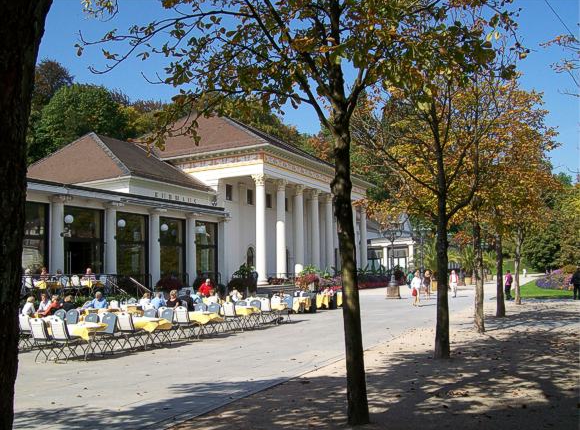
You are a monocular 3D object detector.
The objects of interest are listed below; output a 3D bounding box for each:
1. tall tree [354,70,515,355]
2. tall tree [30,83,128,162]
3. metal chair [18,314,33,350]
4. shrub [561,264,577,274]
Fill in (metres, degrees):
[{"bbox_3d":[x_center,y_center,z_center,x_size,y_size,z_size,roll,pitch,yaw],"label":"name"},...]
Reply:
[{"bbox_3d":[2.818,-0.039,11.100,3.100,5.400,3.100,-1,-6,0],"label":"tall tree"},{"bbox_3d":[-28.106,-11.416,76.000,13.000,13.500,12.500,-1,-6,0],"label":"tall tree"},{"bbox_3d":[-5.898,2.666,13.125,0.450,0.860,0.500,-4,-7,28],"label":"metal chair"},{"bbox_3d":[23.773,4.686,48.500,1.450,1.050,1.400,-1,-6,0],"label":"shrub"}]

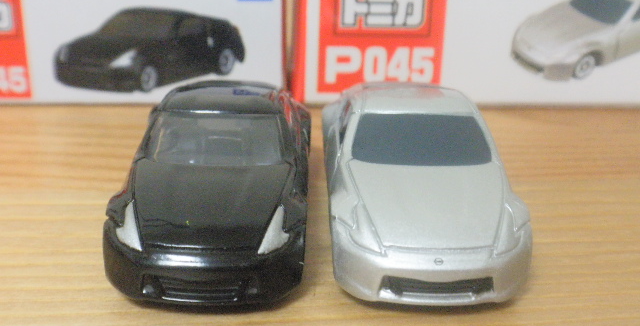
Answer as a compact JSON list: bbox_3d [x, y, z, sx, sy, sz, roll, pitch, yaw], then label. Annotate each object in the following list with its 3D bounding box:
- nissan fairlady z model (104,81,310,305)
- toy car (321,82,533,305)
[{"bbox_3d":[-0.011,0.001,0.112,0.021,0.015,0.047,1,22,0],"label":"nissan fairlady z model"},{"bbox_3d":[0.011,0.001,0.113,0.021,0.015,0.047,0,22,-2],"label":"toy car"}]

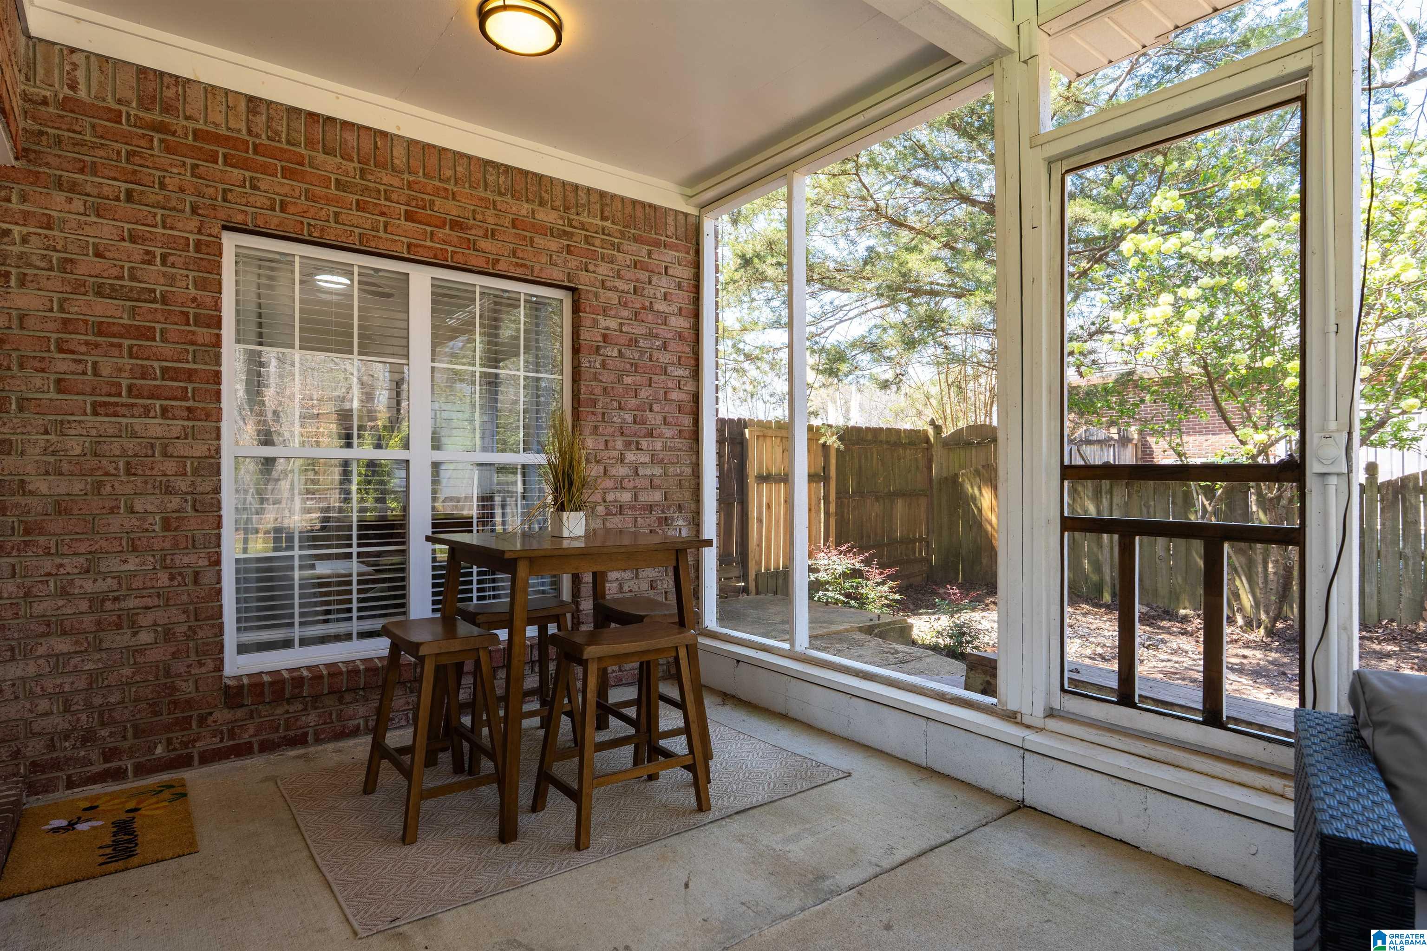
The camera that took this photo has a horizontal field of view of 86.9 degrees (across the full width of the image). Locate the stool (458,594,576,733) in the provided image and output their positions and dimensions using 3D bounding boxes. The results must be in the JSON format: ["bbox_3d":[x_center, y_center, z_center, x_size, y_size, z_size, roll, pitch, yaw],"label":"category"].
[{"bbox_3d":[-0.848,0.843,3.176,0.485,0.612,0.355,0,0,-38],"label":"stool"}]

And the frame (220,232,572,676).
[{"bbox_3d":[-1.389,-0.087,3.567,1.565,1.810,0.090,0,0,-38],"label":"frame"}]

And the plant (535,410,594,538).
[{"bbox_3d":[-0.594,-0.016,3.030,0.200,0.505,0.200,0,0,-38],"label":"plant"}]

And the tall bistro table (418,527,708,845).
[{"bbox_3d":[-0.577,0.693,2.903,0.800,0.912,0.800,0,0,-36],"label":"tall bistro table"}]

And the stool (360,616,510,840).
[{"bbox_3d":[-0.973,0.845,2.648,0.355,0.612,0.485,0,0,-37],"label":"stool"}]

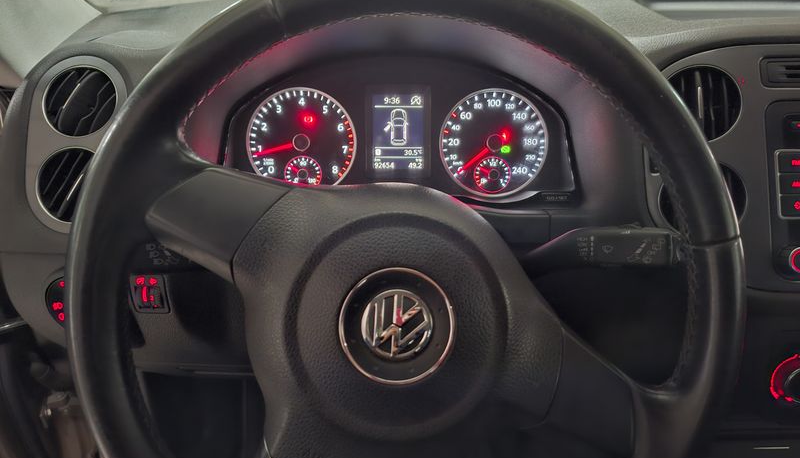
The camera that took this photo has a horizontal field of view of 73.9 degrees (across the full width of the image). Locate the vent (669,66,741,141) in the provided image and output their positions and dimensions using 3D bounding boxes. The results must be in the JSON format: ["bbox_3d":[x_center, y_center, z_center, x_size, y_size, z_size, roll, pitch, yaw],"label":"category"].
[{"bbox_3d":[0.231,-0.095,0.416,0.061,0.061,0.022,0,-2,13],"label":"vent"}]

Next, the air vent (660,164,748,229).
[{"bbox_3d":[0.229,-0.021,0.406,0.061,0.061,0.022,0,-2,13],"label":"air vent"}]

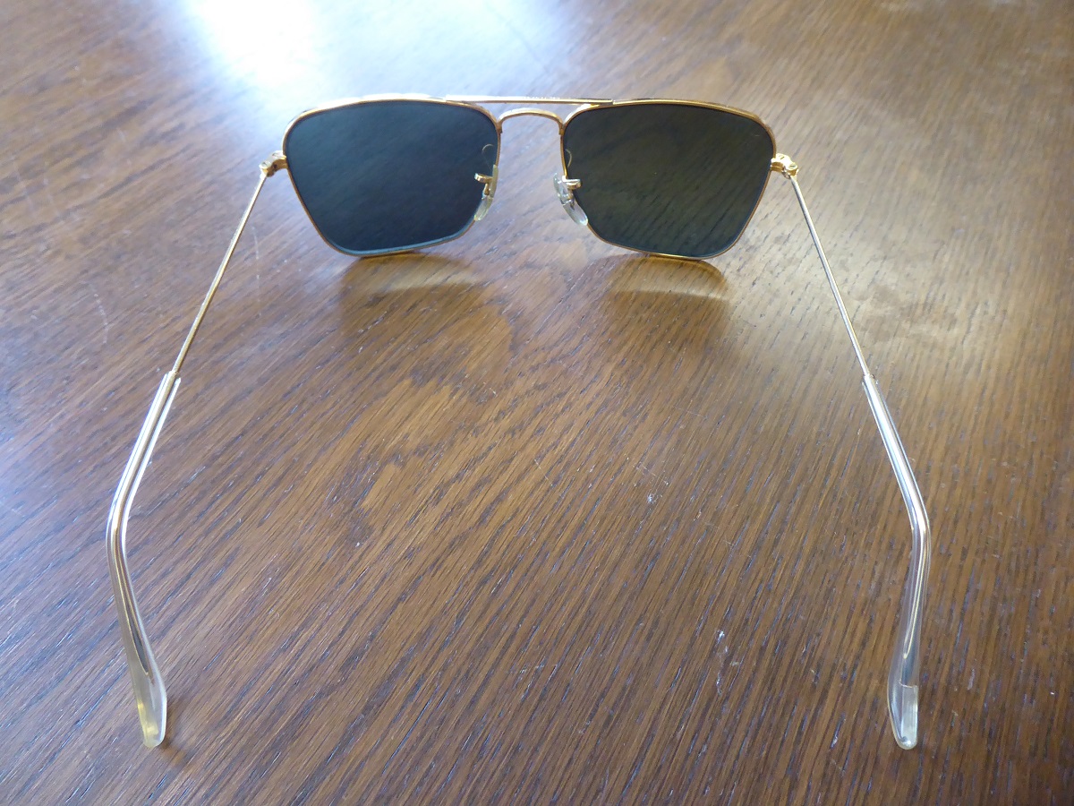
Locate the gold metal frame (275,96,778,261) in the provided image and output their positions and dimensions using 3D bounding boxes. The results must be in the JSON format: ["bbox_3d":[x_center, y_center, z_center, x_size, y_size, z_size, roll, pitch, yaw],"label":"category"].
[{"bbox_3d":[-0.003,-0.057,0.203,0.128,0.044,0.015,1,36,0],"label":"gold metal frame"}]

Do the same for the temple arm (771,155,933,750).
[{"bbox_3d":[0.063,-0.002,0.164,0.009,0.031,0.136,1,50,0],"label":"temple arm"}]

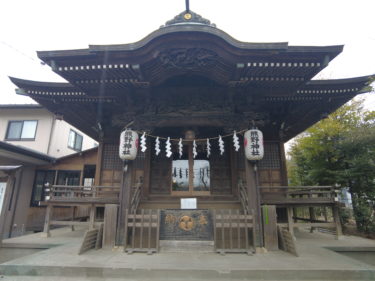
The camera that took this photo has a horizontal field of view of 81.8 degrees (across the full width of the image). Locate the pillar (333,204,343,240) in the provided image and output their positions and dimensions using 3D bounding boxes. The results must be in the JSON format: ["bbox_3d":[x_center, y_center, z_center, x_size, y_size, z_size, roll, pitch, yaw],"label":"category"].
[{"bbox_3d":[4.735,2.573,6.889,0.130,0.963,0.130,0,-14,2],"label":"pillar"}]

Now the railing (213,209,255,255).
[{"bbox_3d":[1.100,2.185,5.239,0.970,0.996,0.280,0,-14,2],"label":"railing"}]

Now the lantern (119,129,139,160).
[{"bbox_3d":[-1.663,0.111,6.138,0.540,0.888,0.540,2,-15,-9],"label":"lantern"}]

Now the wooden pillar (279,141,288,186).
[{"bbox_3d":[4.030,1.114,9.130,0.250,2.570,0.250,-1,-15,2],"label":"wooden pillar"}]

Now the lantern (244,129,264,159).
[{"bbox_3d":[1.871,0.110,6.066,0.540,0.878,0.540,-3,-16,10],"label":"lantern"}]

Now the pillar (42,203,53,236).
[{"bbox_3d":[-4.574,2.639,7.158,0.130,0.963,0.130,0,-14,2],"label":"pillar"}]

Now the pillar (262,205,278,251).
[{"bbox_3d":[2.105,2.231,5.587,0.300,1.072,0.170,0,-14,2],"label":"pillar"}]

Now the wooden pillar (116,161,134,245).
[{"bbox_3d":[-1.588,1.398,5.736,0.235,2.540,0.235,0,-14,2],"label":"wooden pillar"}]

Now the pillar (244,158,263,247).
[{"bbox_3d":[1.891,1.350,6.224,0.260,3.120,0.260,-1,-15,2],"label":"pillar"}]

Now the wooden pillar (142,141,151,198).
[{"bbox_3d":[-1.717,1.198,9.345,0.240,2.620,0.240,-1,-15,2],"label":"wooden pillar"}]

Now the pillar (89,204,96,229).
[{"bbox_3d":[-3.108,2.627,7.111,0.120,0.963,0.120,0,-14,2],"label":"pillar"}]

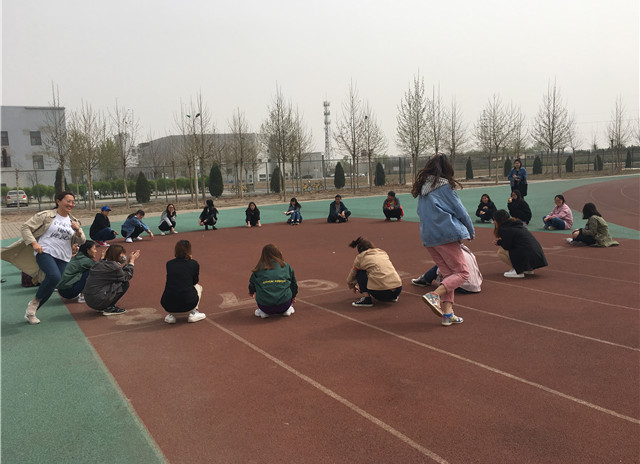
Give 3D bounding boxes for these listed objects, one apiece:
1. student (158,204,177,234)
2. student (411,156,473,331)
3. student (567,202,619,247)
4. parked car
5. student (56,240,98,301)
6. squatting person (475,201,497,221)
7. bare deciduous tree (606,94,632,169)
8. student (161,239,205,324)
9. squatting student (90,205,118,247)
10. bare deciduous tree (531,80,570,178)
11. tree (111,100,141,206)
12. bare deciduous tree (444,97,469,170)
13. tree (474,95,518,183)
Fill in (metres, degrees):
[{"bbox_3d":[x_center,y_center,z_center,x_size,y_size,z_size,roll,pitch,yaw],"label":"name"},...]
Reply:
[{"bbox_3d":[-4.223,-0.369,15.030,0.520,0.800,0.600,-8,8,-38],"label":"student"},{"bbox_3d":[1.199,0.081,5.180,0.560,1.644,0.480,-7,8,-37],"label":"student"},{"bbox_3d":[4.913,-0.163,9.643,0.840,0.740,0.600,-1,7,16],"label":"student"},{"bbox_3d":[-27.813,-3.081,49.300,1.760,1.470,4.500,-6,7,-28],"label":"parked car"},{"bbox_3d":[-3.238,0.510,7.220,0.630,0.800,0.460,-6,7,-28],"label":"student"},{"bbox_3d":[4.301,-0.592,13.784,0.500,0.700,0.550,-1,7,14],"label":"squatting person"},{"bbox_3d":[30.140,-9.904,53.675,2.500,7.500,2.500,-3,7,0],"label":"bare deciduous tree"},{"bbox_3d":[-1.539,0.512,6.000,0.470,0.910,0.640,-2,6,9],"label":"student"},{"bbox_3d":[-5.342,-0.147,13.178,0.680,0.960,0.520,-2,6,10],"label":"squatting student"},{"bbox_3d":[19.265,-8.461,44.333,3.100,8.261,3.100,0,7,23],"label":"bare deciduous tree"},{"bbox_3d":[-11.274,-4.420,31.000,1.800,6.100,1.800,-3,6,0],"label":"tree"},{"bbox_3d":[10.194,-6.703,39.696,1.800,6.300,1.800,-3,7,0],"label":"bare deciduous tree"},{"bbox_3d":[14.154,-7.366,43.000,3.300,7.000,3.300,-3,6,0],"label":"tree"}]

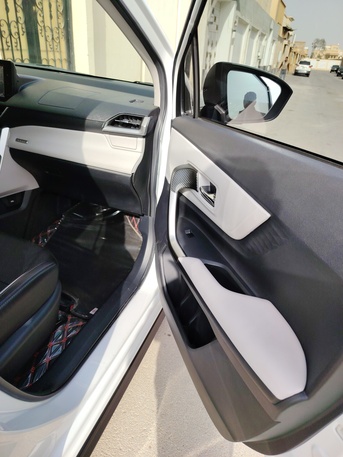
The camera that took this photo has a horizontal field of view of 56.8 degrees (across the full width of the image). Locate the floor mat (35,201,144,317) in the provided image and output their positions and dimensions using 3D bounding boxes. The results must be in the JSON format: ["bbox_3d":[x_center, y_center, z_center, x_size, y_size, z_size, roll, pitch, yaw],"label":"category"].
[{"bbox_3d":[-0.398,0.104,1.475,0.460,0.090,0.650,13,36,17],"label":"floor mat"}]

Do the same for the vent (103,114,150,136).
[{"bbox_3d":[-0.168,-0.399,1.218,0.185,0.077,0.055,13,29,17],"label":"vent"}]

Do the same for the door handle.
[{"bbox_3d":[0.114,-0.103,0.985,0.032,0.037,0.085,-10,31,-24],"label":"door handle"}]

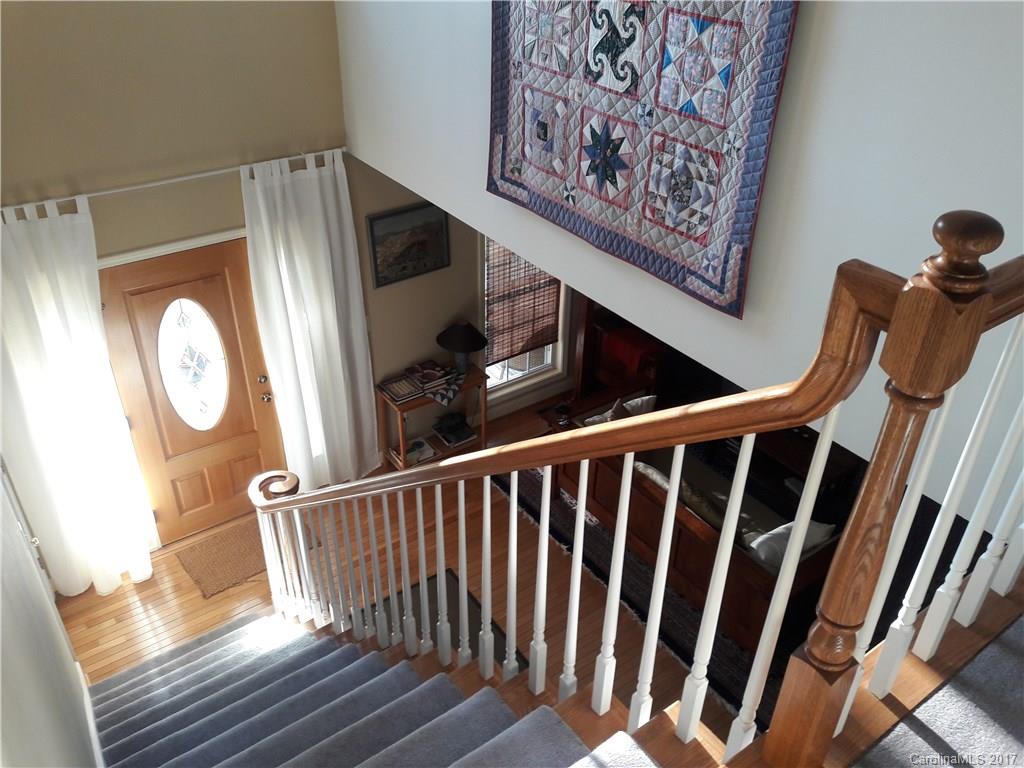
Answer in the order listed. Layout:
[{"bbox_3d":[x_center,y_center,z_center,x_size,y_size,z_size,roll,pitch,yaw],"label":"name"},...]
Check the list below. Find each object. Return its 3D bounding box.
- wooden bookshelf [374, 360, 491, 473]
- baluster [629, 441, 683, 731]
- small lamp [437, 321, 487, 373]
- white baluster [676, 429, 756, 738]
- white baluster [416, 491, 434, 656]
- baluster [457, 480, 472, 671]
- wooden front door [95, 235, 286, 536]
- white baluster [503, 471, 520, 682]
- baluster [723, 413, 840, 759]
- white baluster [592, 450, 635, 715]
[{"bbox_3d":[-0.580,0.292,6.354,0.776,0.704,0.300,-21,39,-30],"label":"wooden bookshelf"},{"bbox_3d":[0.292,0.468,1.674,0.033,0.866,0.033,-21,39,-30],"label":"baluster"},{"bbox_3d":[-0.367,-0.261,6.108,0.370,0.420,0.370,1,33,0],"label":"small lamp"},{"bbox_3d":[0.364,0.400,1.503,0.033,0.765,0.033,-21,38,-30],"label":"white baluster"},{"bbox_3d":[-0.291,0.678,2.733,0.033,0.867,0.033,-21,39,-30],"label":"white baluster"},{"bbox_3d":[-0.145,0.626,2.468,0.033,0.867,0.033,-21,39,-30],"label":"baluster"},{"bbox_3d":[-1.983,0.102,5.313,0.921,2.030,0.050,-21,38,-30],"label":"wooden front door"},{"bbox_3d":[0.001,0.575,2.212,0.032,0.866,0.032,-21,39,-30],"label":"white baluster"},{"bbox_3d":[0.436,0.406,1.389,0.033,0.880,0.033,-21,38,-30],"label":"baluster"},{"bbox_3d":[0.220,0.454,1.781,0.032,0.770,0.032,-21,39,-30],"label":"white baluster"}]

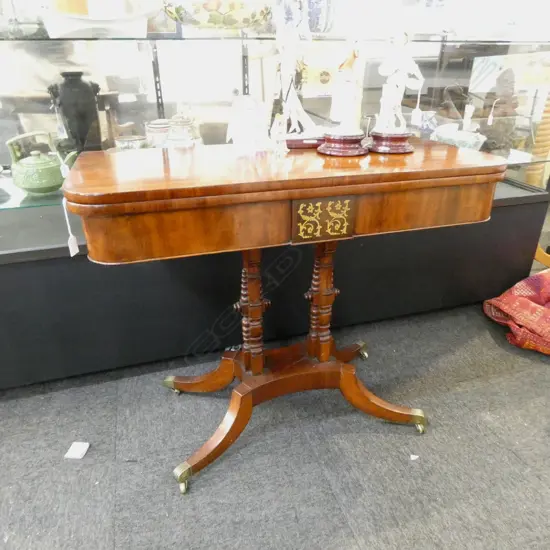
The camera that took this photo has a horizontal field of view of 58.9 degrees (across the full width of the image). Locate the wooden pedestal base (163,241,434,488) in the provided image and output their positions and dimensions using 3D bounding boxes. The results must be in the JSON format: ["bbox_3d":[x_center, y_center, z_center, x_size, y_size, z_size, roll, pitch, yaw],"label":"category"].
[{"bbox_3d":[0.035,0.126,1.306,0.683,0.589,0.416,-7,24,-15],"label":"wooden pedestal base"}]

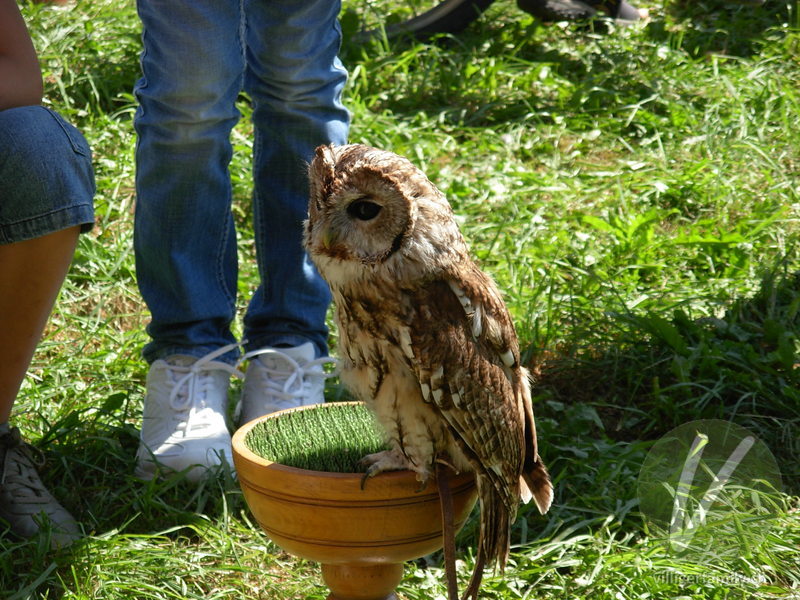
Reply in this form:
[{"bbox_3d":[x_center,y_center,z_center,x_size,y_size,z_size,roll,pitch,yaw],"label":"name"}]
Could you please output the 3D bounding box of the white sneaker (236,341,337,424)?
[{"bbox_3d":[-0.107,0.078,4.133,0.094,0.097,0.245,0,17,0],"label":"white sneaker"}]

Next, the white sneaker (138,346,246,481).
[{"bbox_3d":[-0.192,0.087,4.103,0.094,0.097,0.245,0,17,1],"label":"white sneaker"}]

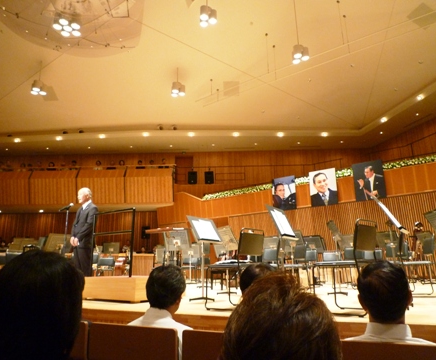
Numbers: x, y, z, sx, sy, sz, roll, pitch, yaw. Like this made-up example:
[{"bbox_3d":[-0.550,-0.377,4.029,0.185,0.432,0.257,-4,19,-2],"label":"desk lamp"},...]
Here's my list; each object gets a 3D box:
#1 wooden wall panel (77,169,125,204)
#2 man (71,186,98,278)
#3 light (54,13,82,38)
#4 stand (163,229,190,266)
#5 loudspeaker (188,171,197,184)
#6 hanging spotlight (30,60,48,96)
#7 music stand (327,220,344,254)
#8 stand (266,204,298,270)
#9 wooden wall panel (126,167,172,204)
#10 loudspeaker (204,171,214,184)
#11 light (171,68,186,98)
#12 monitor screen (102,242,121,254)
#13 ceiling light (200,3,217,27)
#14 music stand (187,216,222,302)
[{"bbox_3d":[-4.421,0.227,13.100,1.800,1.360,0.420,-1,-14,0],"label":"wooden wall panel"},{"bbox_3d":[-2.048,0.936,5.289,0.330,1.690,0.480,10,-18,-37],"label":"man"},{"bbox_3d":[-3.569,-3.665,8.250,0.560,0.340,0.550,-1,-14,0],"label":"light"},{"bbox_3d":[-0.745,1.452,6.275,0.490,1.130,0.420,-10,-17,30],"label":"stand"},{"bbox_3d":[-1.273,-0.082,17.542,0.420,0.630,0.400,0,-14,-2],"label":"loudspeaker"},{"bbox_3d":[-5.379,-3.142,10.530,0.420,1.040,0.420,-1,-14,0],"label":"hanging spotlight"},{"bbox_3d":[1.863,1.195,5.480,0.400,1.130,0.480,0,-15,-6],"label":"music stand"},{"bbox_3d":[0.735,0.850,4.062,0.420,1.130,0.520,-9,-16,30],"label":"stand"},{"bbox_3d":[-3.223,0.274,16.451,2.200,1.830,0.420,-1,-14,0],"label":"wooden wall panel"},{"bbox_3d":[-0.432,-0.082,17.539,0.420,0.630,0.400,1,-14,-8],"label":"loudspeaker"},{"bbox_3d":[-1.205,-3.041,10.609,0.420,0.870,0.420,-1,-14,0],"label":"light"},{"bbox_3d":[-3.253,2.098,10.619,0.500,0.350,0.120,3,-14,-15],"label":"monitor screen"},{"bbox_3d":[-0.305,-5.375,11.384,0.560,0.440,0.580,-1,-14,0],"label":"ceiling light"},{"bbox_3d":[-0.197,1.028,4.743,0.420,1.140,0.520,-10,-17,34],"label":"music stand"}]

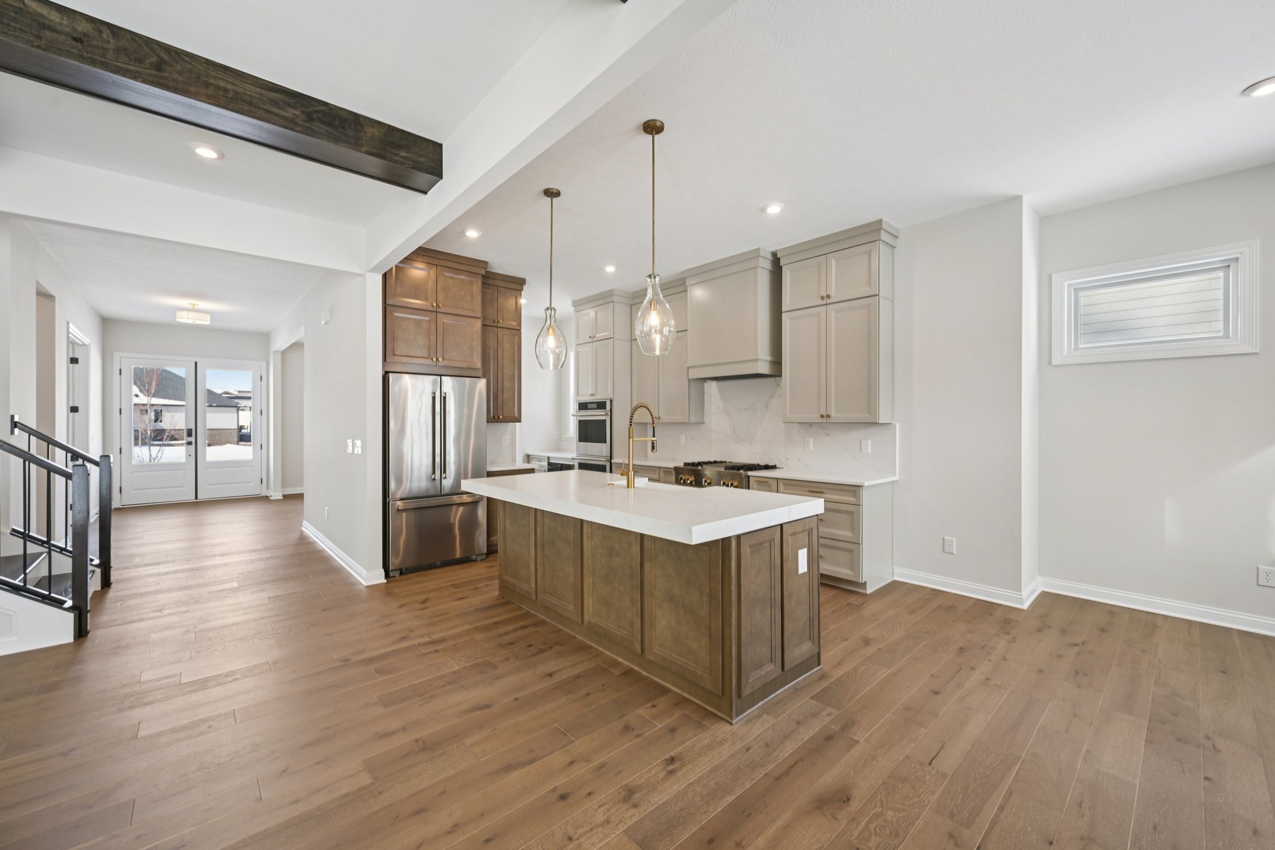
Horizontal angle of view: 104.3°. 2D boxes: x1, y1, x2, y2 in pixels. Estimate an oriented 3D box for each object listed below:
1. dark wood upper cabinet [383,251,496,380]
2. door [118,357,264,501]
[{"bbox_3d":[-2.132,-1.073,5.003,1.015,1.215,0.645,0,0,-42],"label":"dark wood upper cabinet"},{"bbox_3d":[-7.841,0.110,8.819,1.875,2.450,0.060,0,0,-42],"label":"door"}]

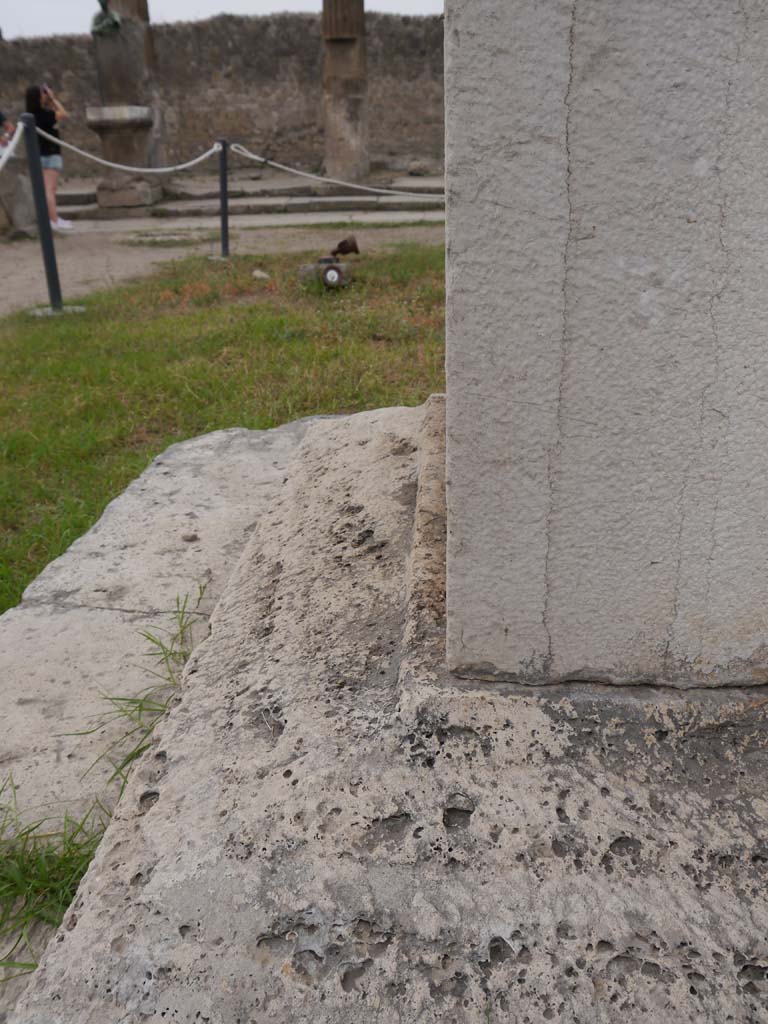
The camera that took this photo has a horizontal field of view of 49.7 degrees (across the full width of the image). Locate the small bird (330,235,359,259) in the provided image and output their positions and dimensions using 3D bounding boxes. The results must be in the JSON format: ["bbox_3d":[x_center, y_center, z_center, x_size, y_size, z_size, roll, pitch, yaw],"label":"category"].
[{"bbox_3d":[-0.256,-1.763,5.500,0.200,0.155,0.130,0,23,0],"label":"small bird"}]

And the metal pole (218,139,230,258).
[{"bbox_3d":[-1.396,-2.728,7.237,0.068,0.970,0.068,3,23,0],"label":"metal pole"}]

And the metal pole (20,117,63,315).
[{"bbox_3d":[-1.783,-1.539,4.321,0.068,0.970,0.068,0,23,0],"label":"metal pole"}]

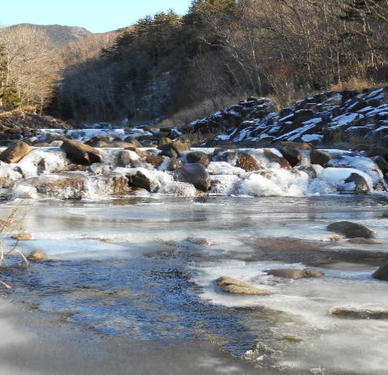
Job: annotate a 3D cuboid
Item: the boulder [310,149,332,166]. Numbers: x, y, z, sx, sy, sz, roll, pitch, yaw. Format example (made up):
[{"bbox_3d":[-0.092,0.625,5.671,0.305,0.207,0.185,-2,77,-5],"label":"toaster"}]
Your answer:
[{"bbox_3d":[3.555,-0.840,18.600,0.644,0.494,0.550,0,4,0],"label":"boulder"}]

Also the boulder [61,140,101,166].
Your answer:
[{"bbox_3d":[-3.133,-0.961,18.500,1.169,0.737,0.800,0,4,0],"label":"boulder"}]

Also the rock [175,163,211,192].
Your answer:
[{"bbox_3d":[-0.039,-0.249,17.400,0.943,0.796,0.750,0,4,0],"label":"rock"}]

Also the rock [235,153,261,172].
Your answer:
[{"bbox_3d":[1.449,-0.691,18.000,0.704,0.558,0.550,0,4,0],"label":"rock"}]

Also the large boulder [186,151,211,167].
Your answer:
[{"bbox_3d":[0.123,-0.781,18.200,0.657,0.456,0.550,0,4,0],"label":"large boulder"}]

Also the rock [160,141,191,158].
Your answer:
[{"bbox_3d":[-0.549,-1.070,18.700,0.901,0.496,0.650,0,4,0],"label":"rock"}]

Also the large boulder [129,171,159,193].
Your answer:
[{"bbox_3d":[-1.333,-0.155,17.200,0.725,0.558,0.580,0,4,0],"label":"large boulder"}]

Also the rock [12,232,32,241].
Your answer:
[{"bbox_3d":[-2.511,0.719,9.700,0.307,0.122,0.220,0,4,0],"label":"rock"}]

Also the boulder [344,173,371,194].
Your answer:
[{"bbox_3d":[4.233,-0.104,17.200,0.673,0.558,0.580,0,4,0],"label":"boulder"}]

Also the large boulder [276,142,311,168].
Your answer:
[{"bbox_3d":[2.786,-0.924,18.600,0.952,0.658,0.750,0,4,0],"label":"large boulder"}]

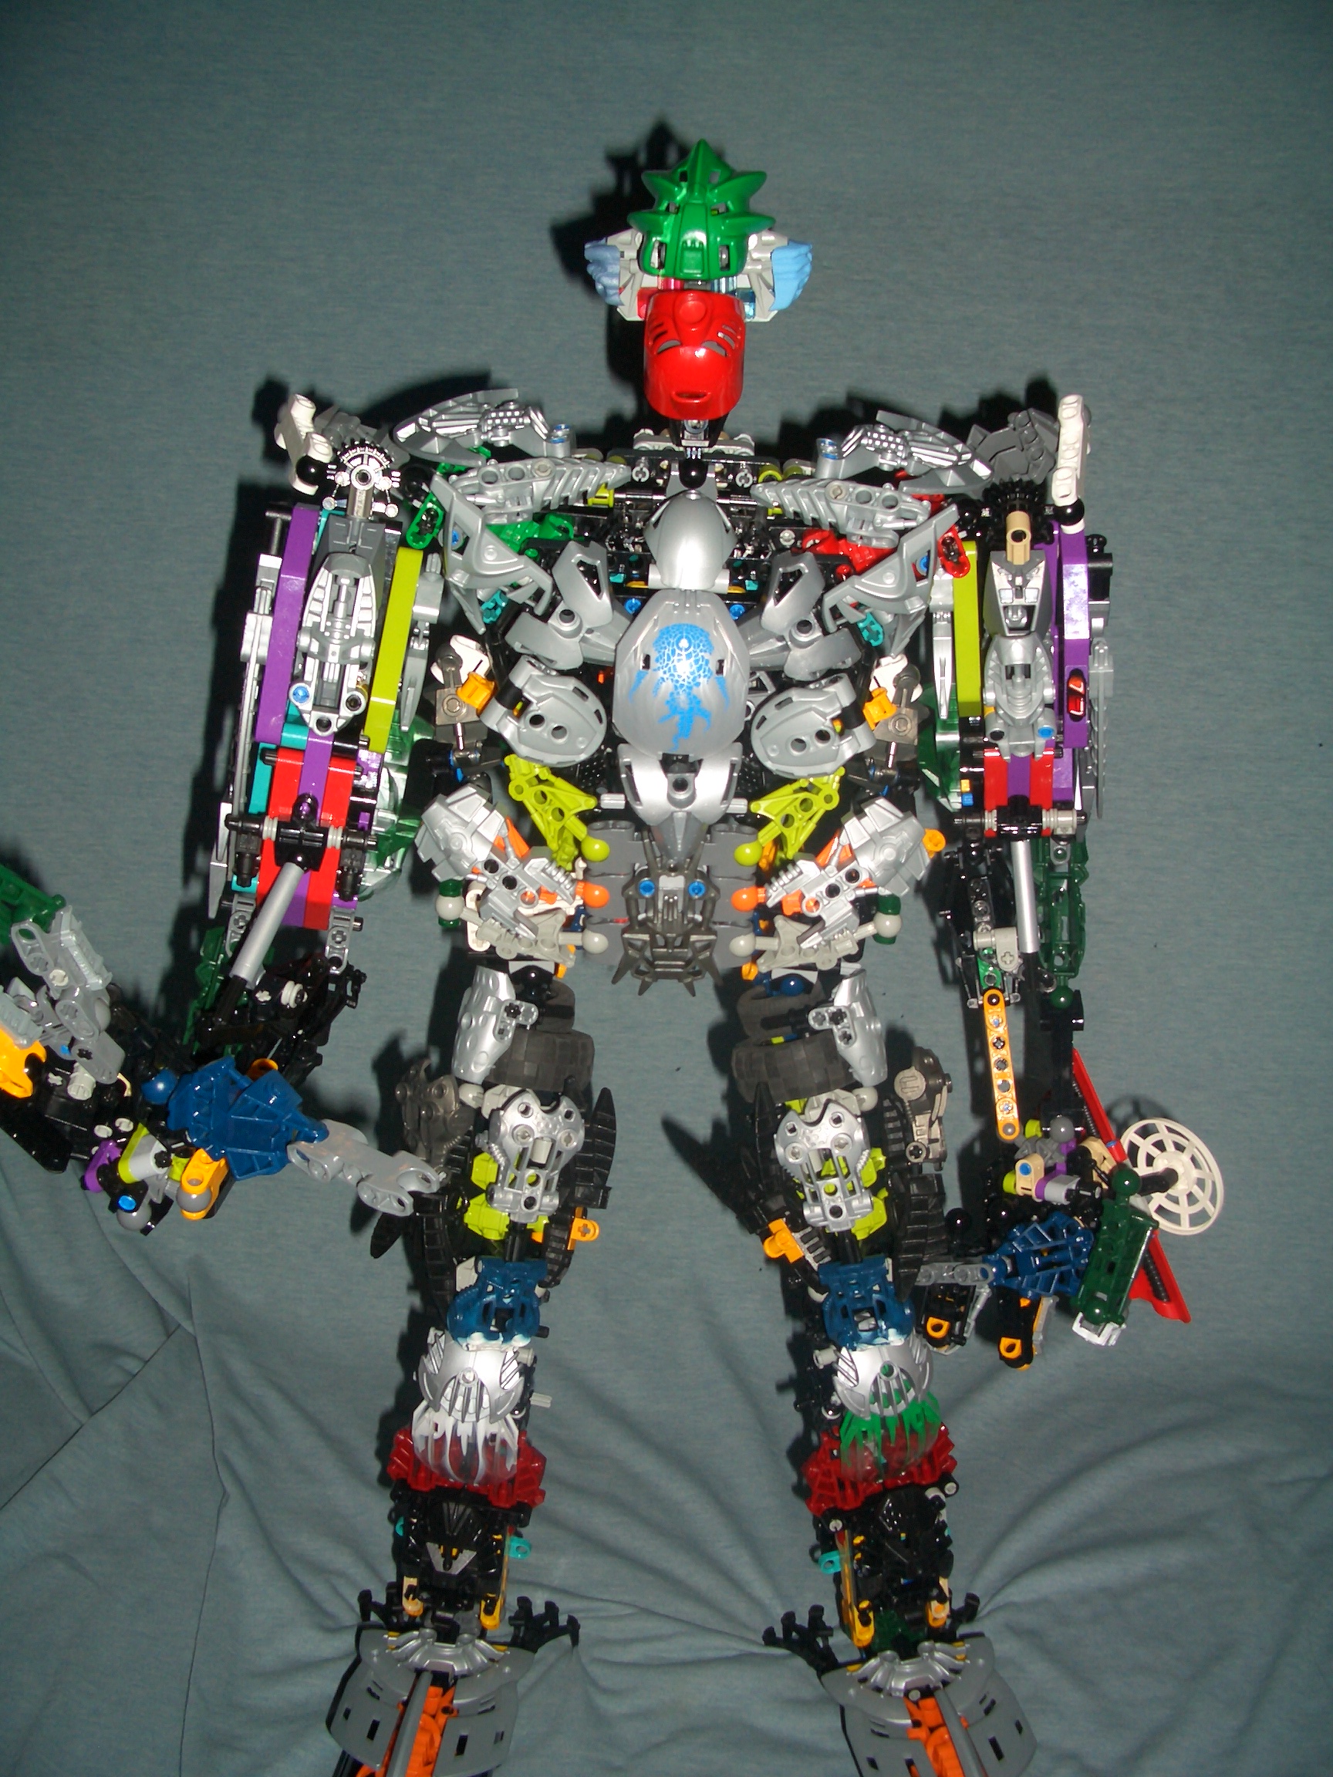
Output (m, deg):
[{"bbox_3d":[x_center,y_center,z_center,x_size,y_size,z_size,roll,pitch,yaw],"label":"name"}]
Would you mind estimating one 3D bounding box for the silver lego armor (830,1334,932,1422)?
[{"bbox_3d":[0.079,0.177,0.654,0.035,0.034,0.017,-11,-1,4],"label":"silver lego armor"}]

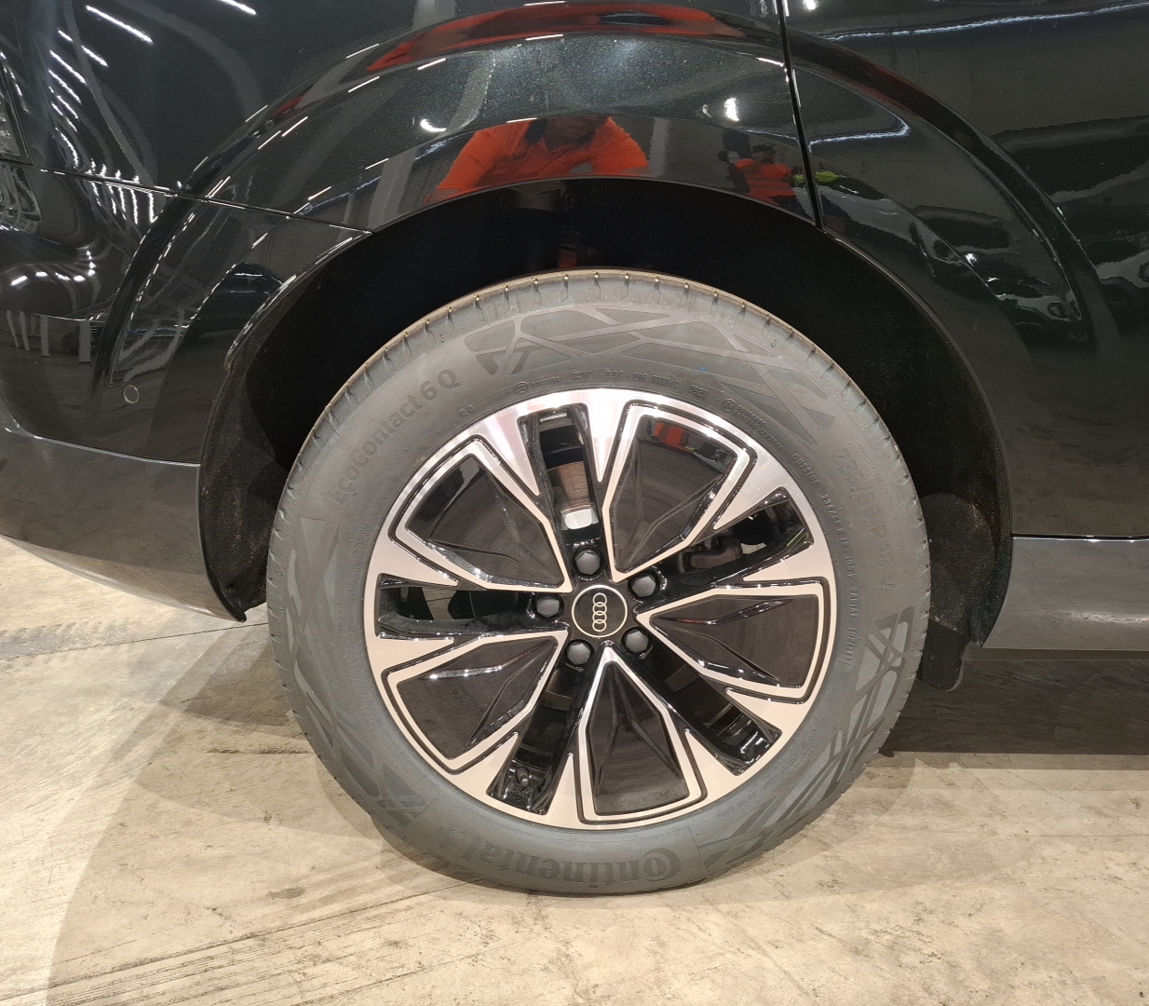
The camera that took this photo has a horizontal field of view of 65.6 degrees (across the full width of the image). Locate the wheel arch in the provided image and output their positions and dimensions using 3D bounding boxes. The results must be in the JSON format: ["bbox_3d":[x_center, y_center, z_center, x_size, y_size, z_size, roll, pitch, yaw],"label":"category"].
[{"bbox_3d":[0.036,-0.084,0.965,0.820,0.490,0.220,0,15,-1],"label":"wheel arch"}]

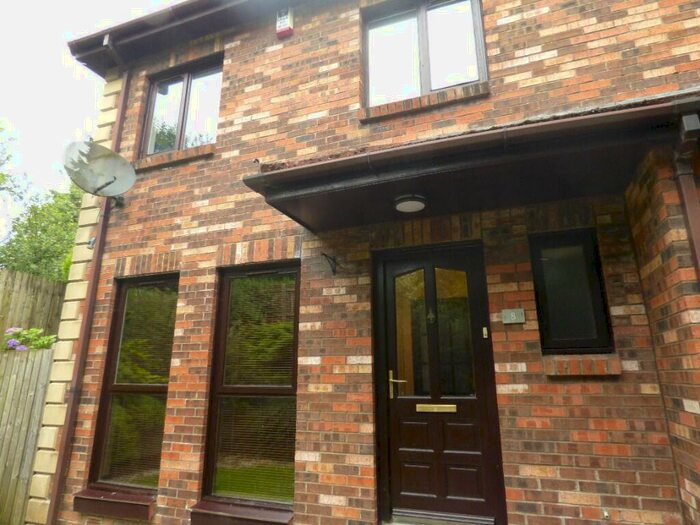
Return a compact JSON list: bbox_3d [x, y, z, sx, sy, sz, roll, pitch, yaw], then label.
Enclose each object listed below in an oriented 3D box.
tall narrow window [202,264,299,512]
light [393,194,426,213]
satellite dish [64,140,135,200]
[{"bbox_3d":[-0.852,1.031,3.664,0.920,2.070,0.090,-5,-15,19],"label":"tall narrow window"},{"bbox_3d":[0.453,-0.430,3.020,0.235,0.065,0.235,0,-14,0],"label":"light"},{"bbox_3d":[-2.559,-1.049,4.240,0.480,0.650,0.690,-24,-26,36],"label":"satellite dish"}]

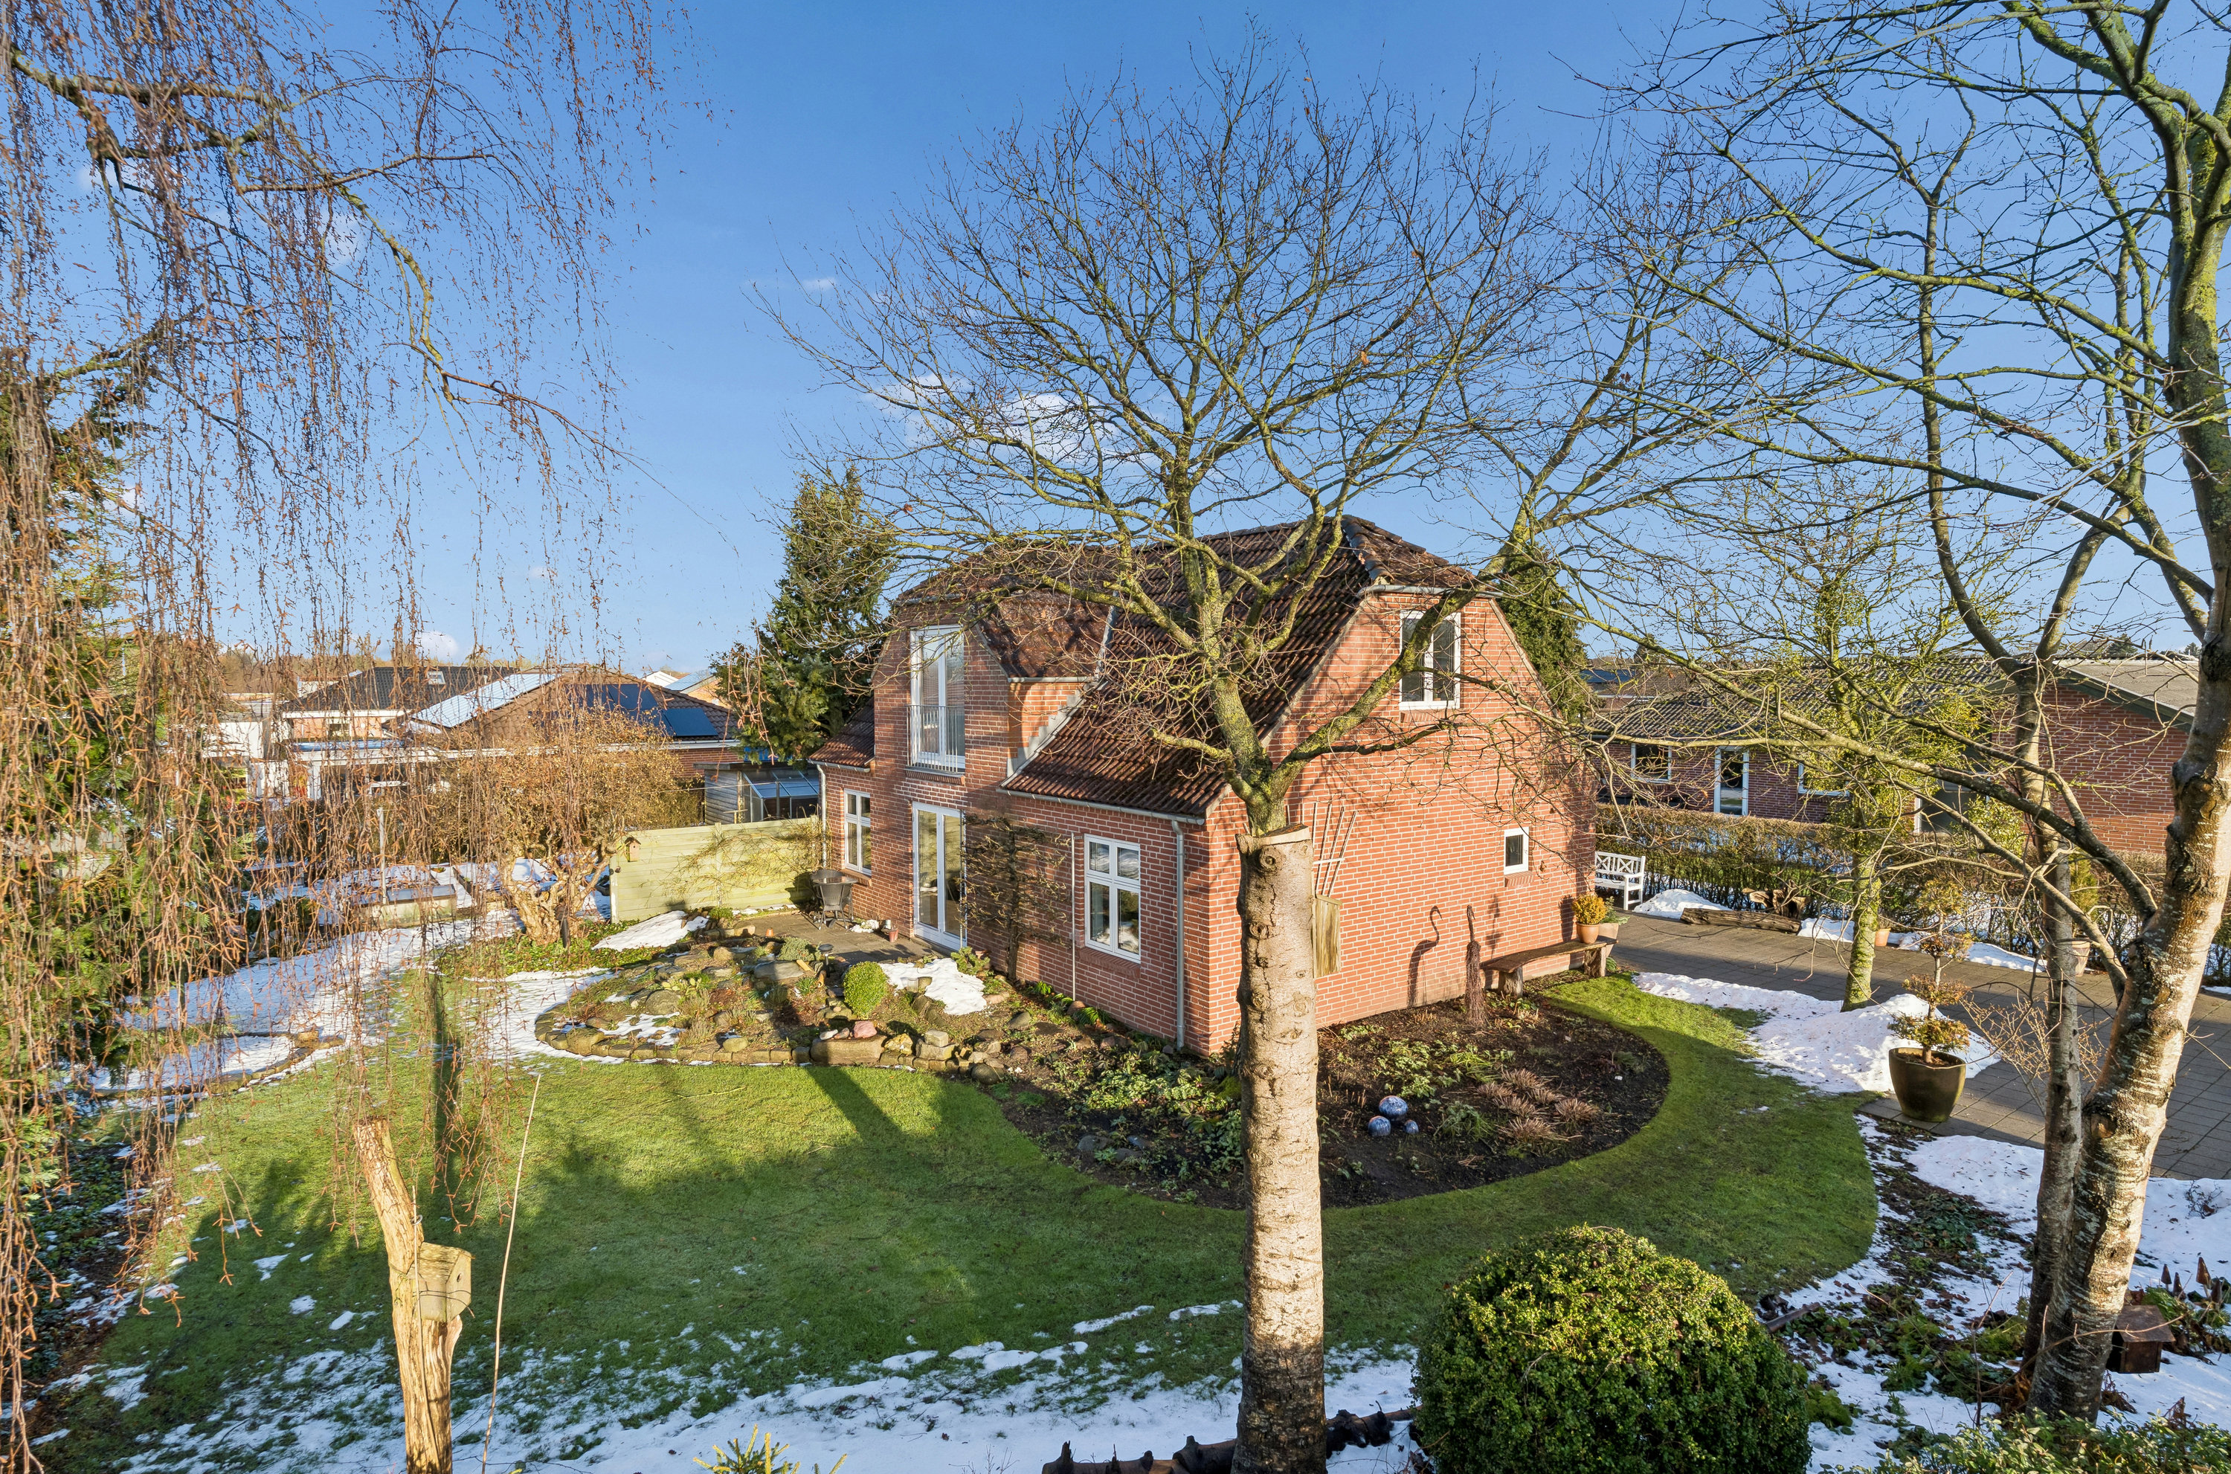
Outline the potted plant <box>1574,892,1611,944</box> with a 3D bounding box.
[{"bbox_3d":[6.504,2.491,16.139,0.480,0.700,0.480,-3,4,-36],"label":"potted plant"}]

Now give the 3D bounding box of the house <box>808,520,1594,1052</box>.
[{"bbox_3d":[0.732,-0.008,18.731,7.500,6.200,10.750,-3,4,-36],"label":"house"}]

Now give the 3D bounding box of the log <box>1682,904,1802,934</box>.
[{"bbox_3d":[10.128,2.964,19.060,1.760,0.260,0.270,1,4,28],"label":"log"}]

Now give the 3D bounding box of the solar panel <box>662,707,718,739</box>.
[{"bbox_3d":[-11.465,-0.392,31.756,1.030,0.040,1.690,-2,28,-33],"label":"solar panel"}]

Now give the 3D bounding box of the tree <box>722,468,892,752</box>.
[{"bbox_3d":[-6.299,-1.537,25.928,4.600,8.658,4.600,-3,4,-36],"label":"tree"}]

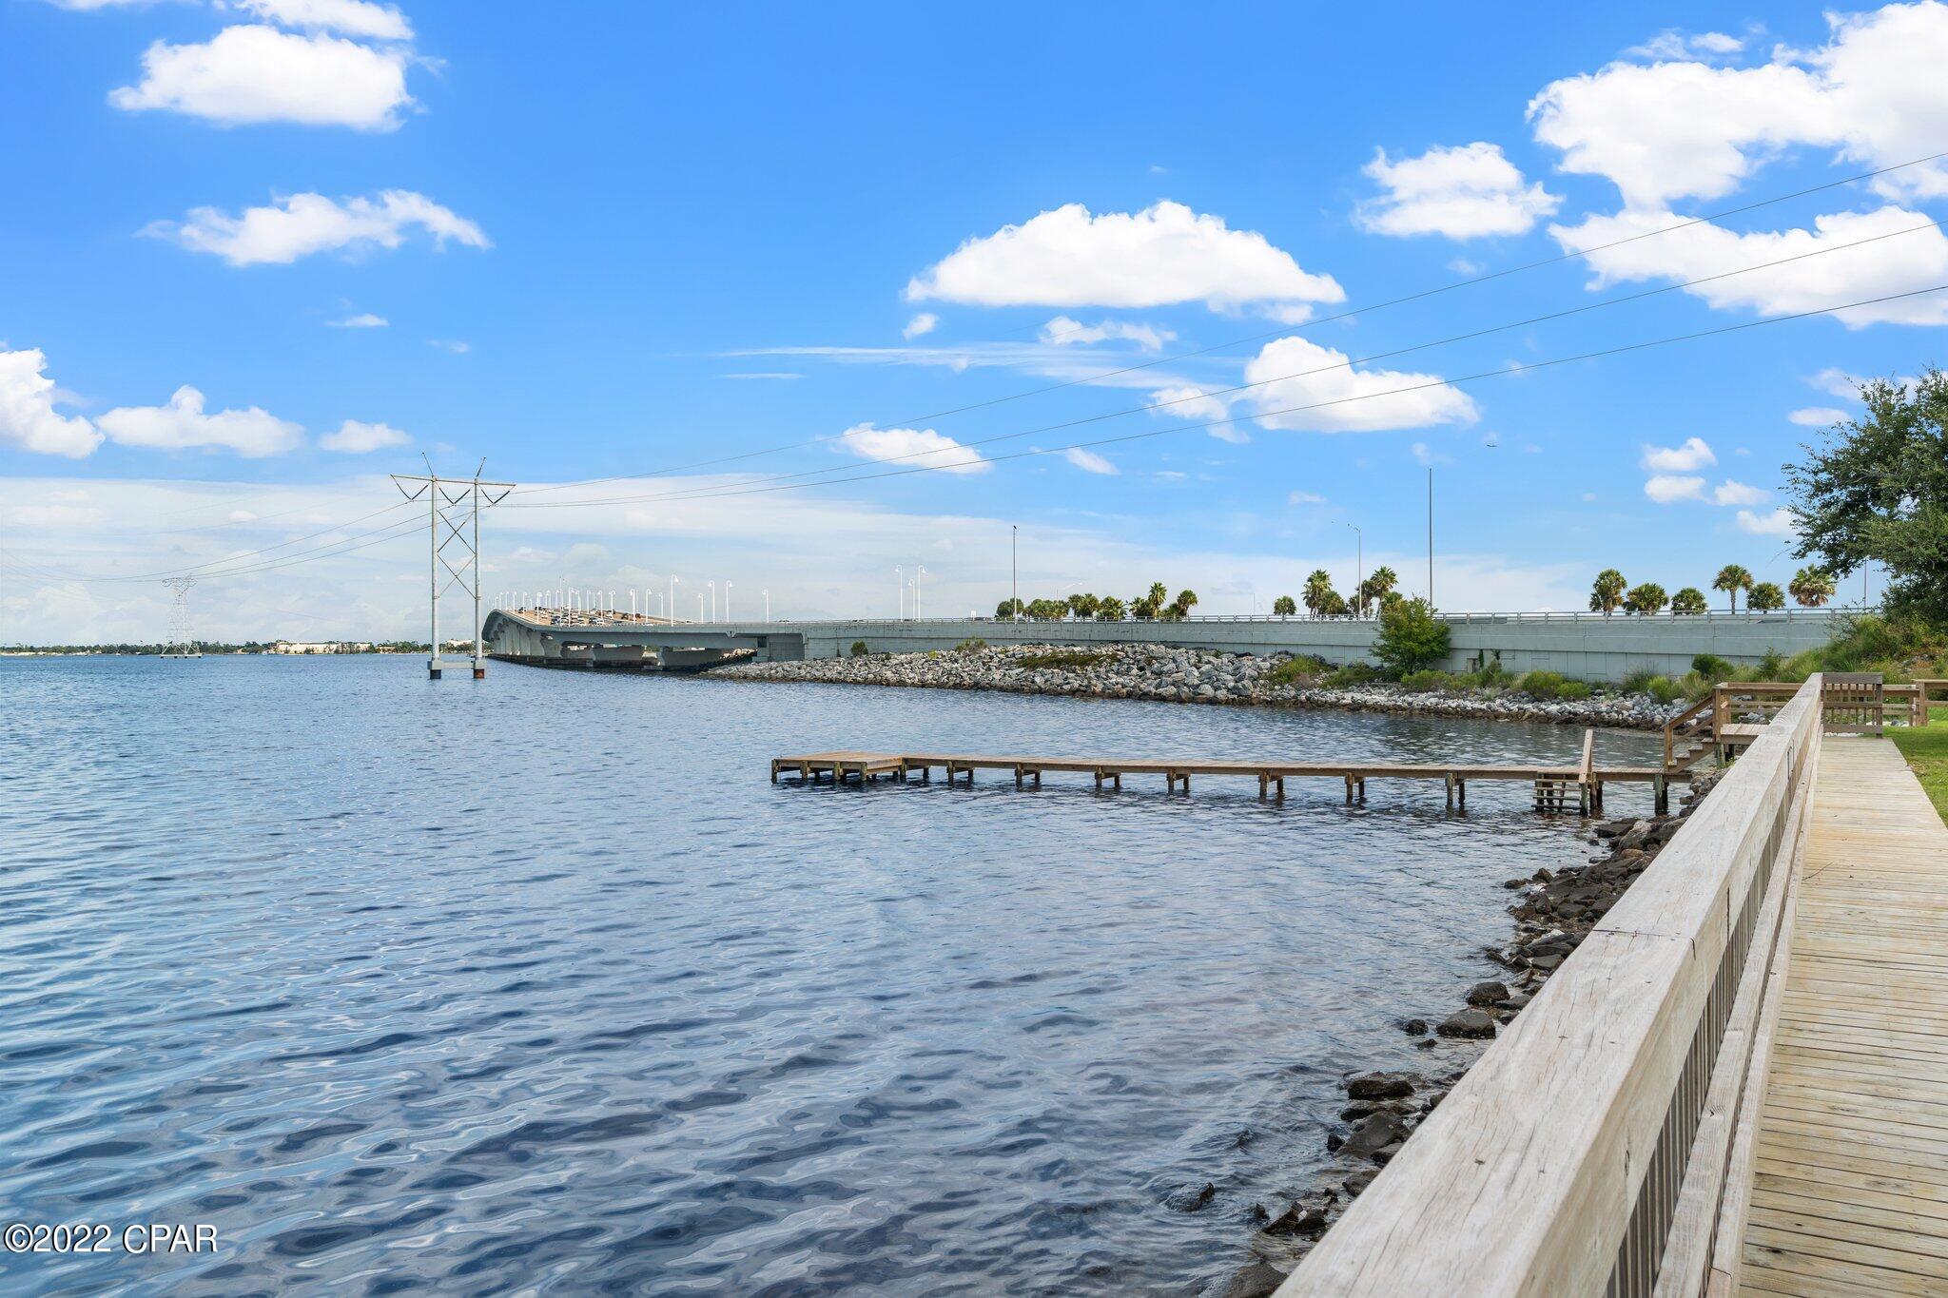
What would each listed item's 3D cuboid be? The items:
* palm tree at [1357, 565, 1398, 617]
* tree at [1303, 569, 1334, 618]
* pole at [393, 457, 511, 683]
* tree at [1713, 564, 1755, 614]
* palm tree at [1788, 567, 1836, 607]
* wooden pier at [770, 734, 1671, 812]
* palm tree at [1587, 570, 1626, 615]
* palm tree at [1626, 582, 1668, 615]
[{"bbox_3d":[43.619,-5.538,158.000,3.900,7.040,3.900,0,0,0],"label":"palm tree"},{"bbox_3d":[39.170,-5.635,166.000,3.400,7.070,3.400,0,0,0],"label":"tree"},{"bbox_3d":[-72.932,-11.089,205.000,17.400,30.750,1.700,0,0,-37],"label":"pole"},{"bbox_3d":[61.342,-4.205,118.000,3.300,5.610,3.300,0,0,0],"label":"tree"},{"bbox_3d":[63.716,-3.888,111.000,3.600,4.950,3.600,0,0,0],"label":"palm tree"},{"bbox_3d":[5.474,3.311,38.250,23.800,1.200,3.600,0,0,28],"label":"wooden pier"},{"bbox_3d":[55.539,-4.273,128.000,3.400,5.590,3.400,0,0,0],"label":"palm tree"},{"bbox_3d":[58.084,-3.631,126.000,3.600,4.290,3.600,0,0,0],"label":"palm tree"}]

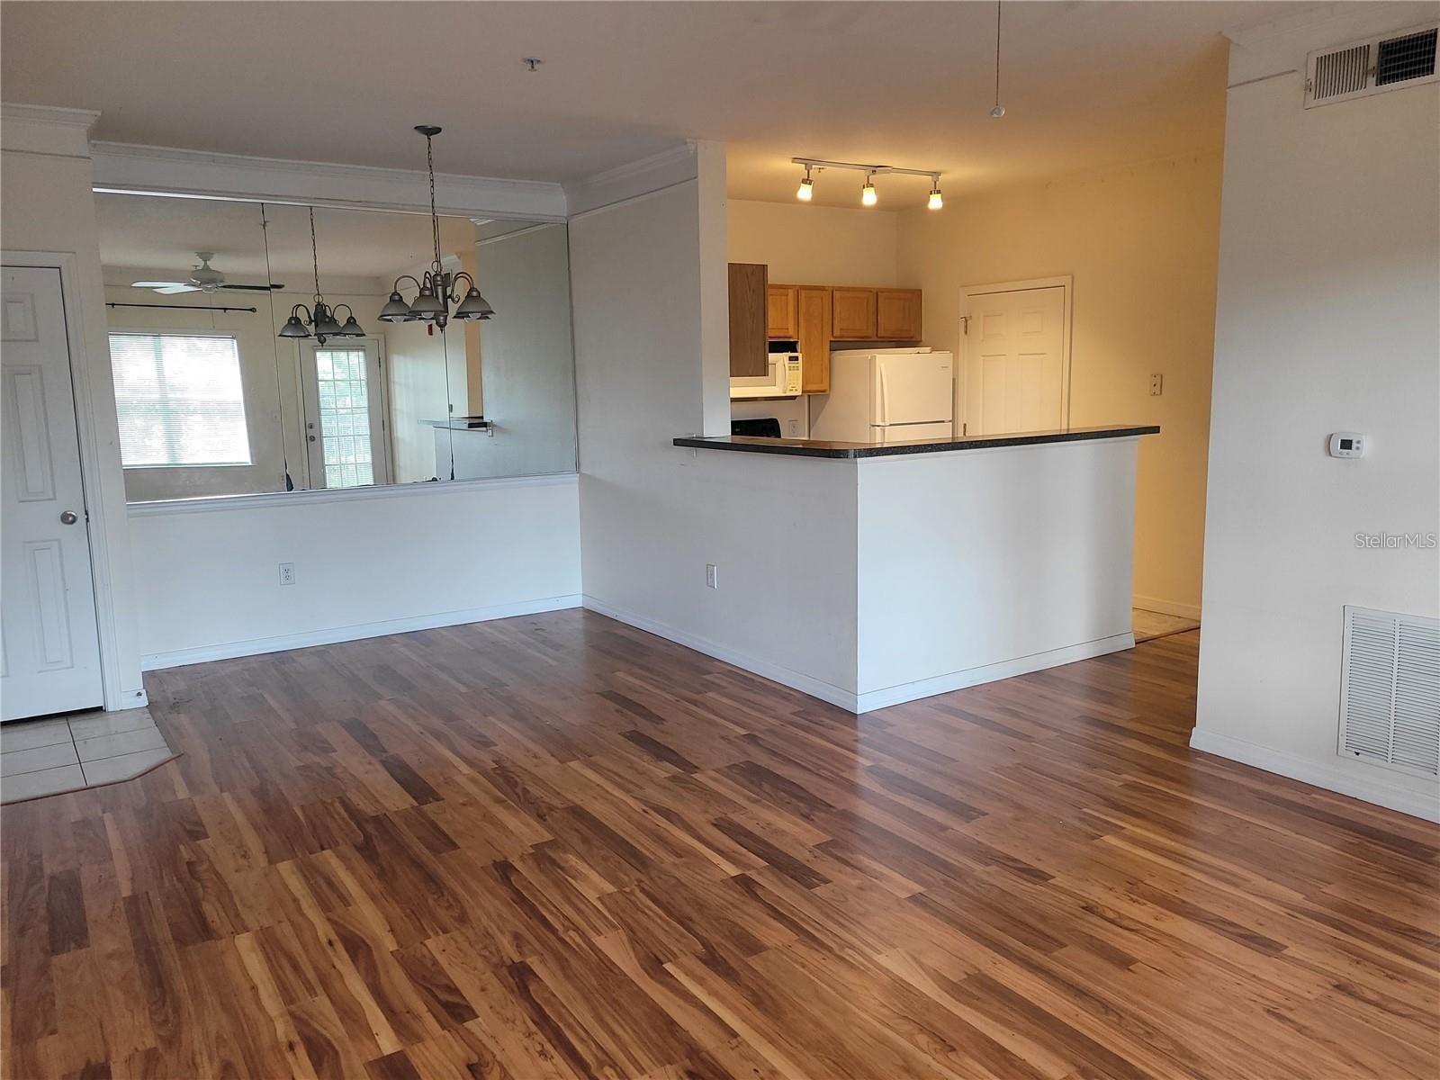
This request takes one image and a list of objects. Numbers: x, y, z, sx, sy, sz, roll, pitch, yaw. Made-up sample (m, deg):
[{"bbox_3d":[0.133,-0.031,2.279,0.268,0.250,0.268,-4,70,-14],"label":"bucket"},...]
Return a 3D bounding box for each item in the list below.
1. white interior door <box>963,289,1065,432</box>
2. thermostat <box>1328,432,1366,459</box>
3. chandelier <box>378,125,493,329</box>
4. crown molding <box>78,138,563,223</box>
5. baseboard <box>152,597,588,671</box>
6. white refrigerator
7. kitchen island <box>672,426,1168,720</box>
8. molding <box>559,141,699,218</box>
[{"bbox_3d":[2.030,-0.699,7.601,0.040,2.038,0.870,-7,10,-33],"label":"white interior door"},{"bbox_3d":[2.158,-0.322,3.719,0.028,0.087,0.123,-7,10,-33],"label":"thermostat"},{"bbox_3d":[-1.370,-1.480,5.190,0.560,0.948,0.560,-7,10,-33],"label":"chandelier"},{"bbox_3d":[-2.043,-1.974,6.073,2.650,0.210,0.115,-7,10,-33],"label":"crown molding"},{"bbox_3d":[-2.021,0.542,6.495,2.655,0.088,0.017,-7,10,-33],"label":"baseboard"},{"bbox_3d":[1.185,-0.527,7.963,0.710,1.645,0.755,-7,10,-33],"label":"white refrigerator"},{"bbox_3d":[1.056,0.018,5.909,2.080,1.185,1.550,-7,10,-33],"label":"kitchen island"},{"bbox_3d":[-0.582,-2.030,6.163,0.105,0.180,1.550,-7,10,-33],"label":"molding"}]

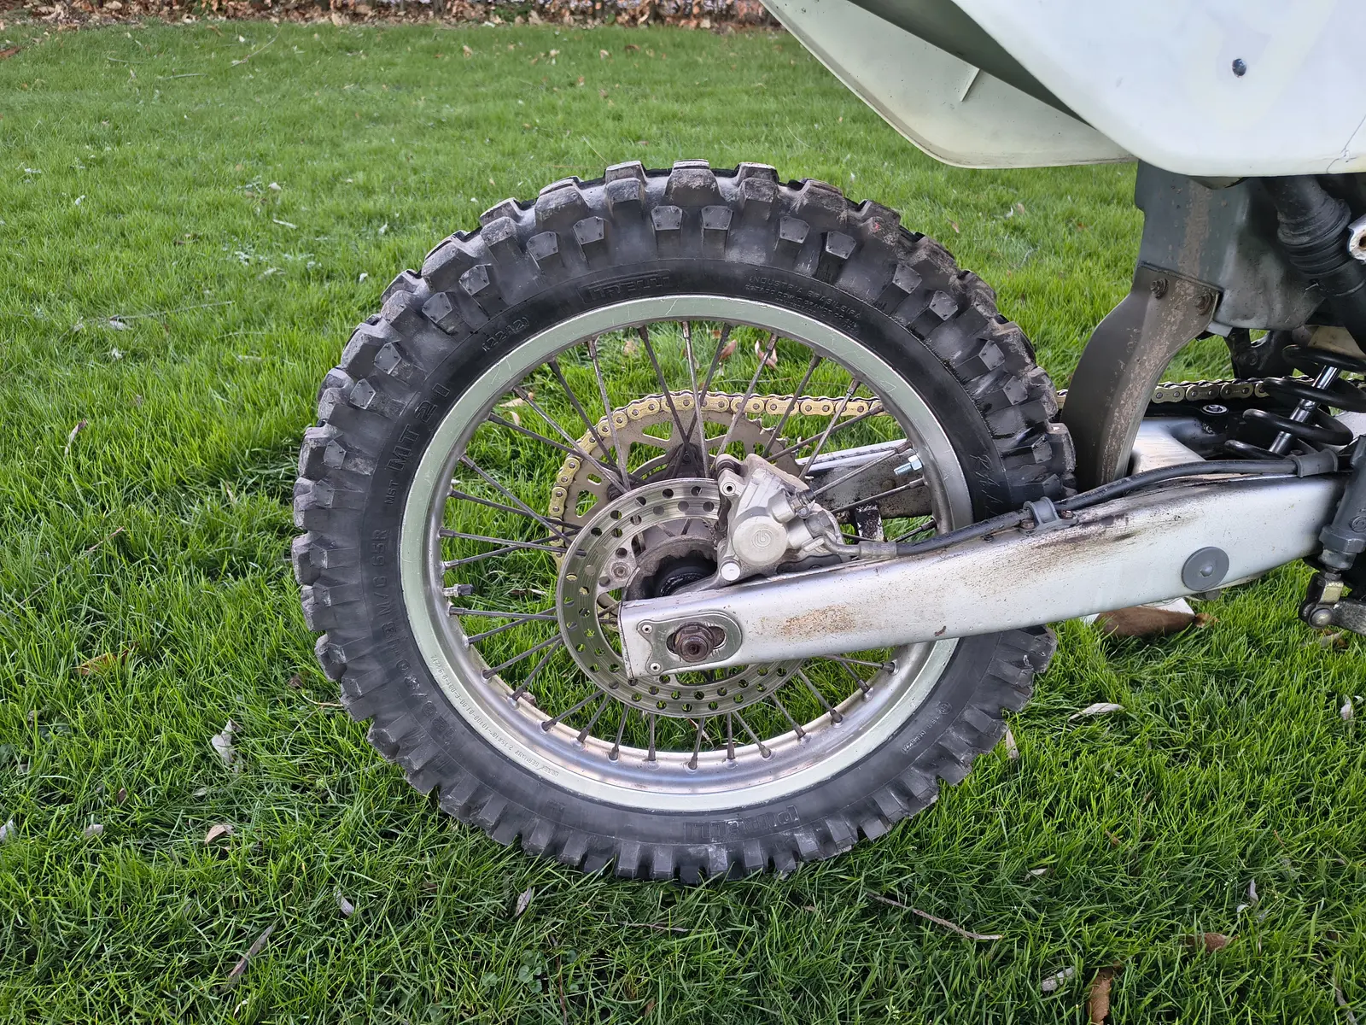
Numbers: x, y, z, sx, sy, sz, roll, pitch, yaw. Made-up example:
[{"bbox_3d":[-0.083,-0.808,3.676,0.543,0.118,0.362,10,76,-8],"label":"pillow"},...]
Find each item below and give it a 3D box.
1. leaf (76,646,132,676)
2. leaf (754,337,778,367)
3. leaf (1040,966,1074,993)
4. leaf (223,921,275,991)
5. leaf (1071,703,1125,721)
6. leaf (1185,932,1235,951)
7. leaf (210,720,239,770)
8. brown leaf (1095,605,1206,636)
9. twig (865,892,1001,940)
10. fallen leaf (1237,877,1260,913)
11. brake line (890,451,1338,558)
[{"bbox_3d":[-0.716,0.183,1.173,0.057,0.014,0.027,-25,43,-31],"label":"leaf"},{"bbox_3d":[0.164,-0.317,1.873,0.042,0.035,0.045,-8,36,-11],"label":"leaf"},{"bbox_3d":[0.334,0.416,0.846,0.030,0.010,0.013,-15,38,-20],"label":"leaf"},{"bbox_3d":[-0.395,0.404,0.864,0.013,0.012,0.059,12,37,16],"label":"leaf"},{"bbox_3d":[0.482,0.232,1.104,0.062,0.013,0.017,-10,37,-13],"label":"leaf"},{"bbox_3d":[0.485,0.396,0.874,0.042,0.011,0.017,-5,36,-7],"label":"leaf"},{"bbox_3d":[-0.515,0.260,1.064,0.025,0.018,0.054,-7,36,-9],"label":"leaf"},{"bbox_3d":[0.612,0.141,1.237,0.133,0.020,0.045,-4,36,-5],"label":"brown leaf"},{"bbox_3d":[0.235,0.381,0.895,0.124,0.009,0.011,12,37,16],"label":"twig"},{"bbox_3d":[0.545,0.368,0.913,0.014,0.015,0.030,12,37,16],"label":"fallen leaf"},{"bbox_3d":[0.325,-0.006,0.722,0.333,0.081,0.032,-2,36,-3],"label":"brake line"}]

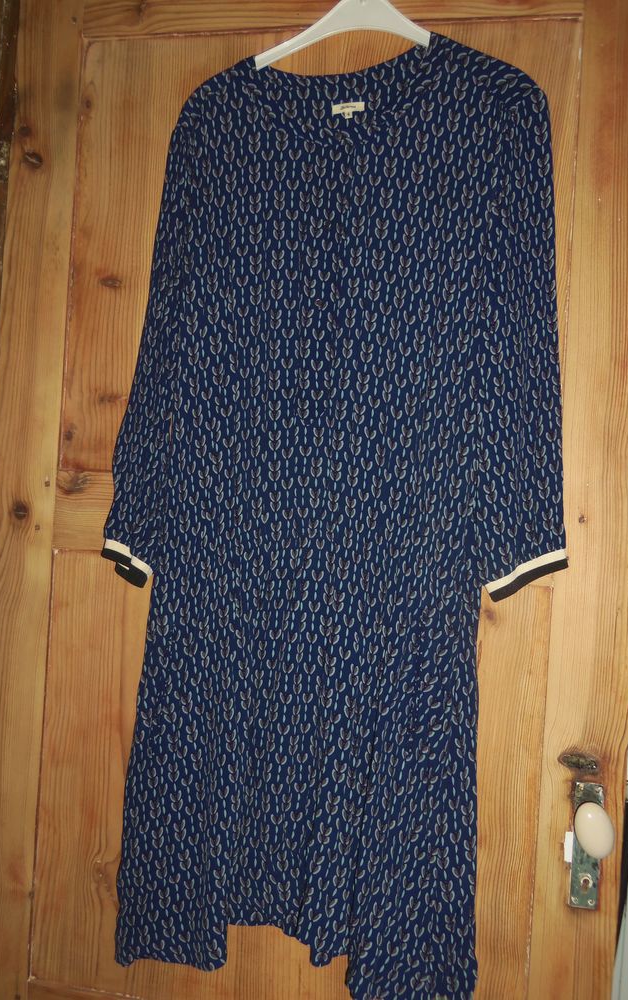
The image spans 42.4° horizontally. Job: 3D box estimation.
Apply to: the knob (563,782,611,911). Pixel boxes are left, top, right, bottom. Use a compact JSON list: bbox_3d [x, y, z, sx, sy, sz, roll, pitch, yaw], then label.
[{"bbox_3d":[0.307,0.397,0.899,0.042,0.145,0.065,3,0,10],"label":"knob"}]

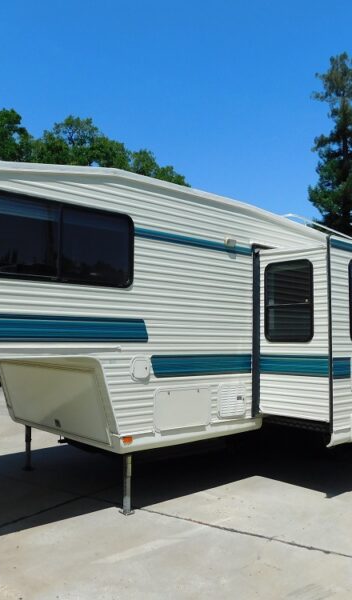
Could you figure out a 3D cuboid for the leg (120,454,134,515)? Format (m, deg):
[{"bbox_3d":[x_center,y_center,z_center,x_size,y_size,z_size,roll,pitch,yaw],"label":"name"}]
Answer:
[{"bbox_3d":[-0.488,1.839,5.356,0.100,0.580,0.100,4,-6,-42],"label":"leg"}]

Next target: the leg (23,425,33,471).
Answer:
[{"bbox_3d":[-1.957,1.949,7.061,0.100,0.580,0.100,4,-6,-42],"label":"leg"}]

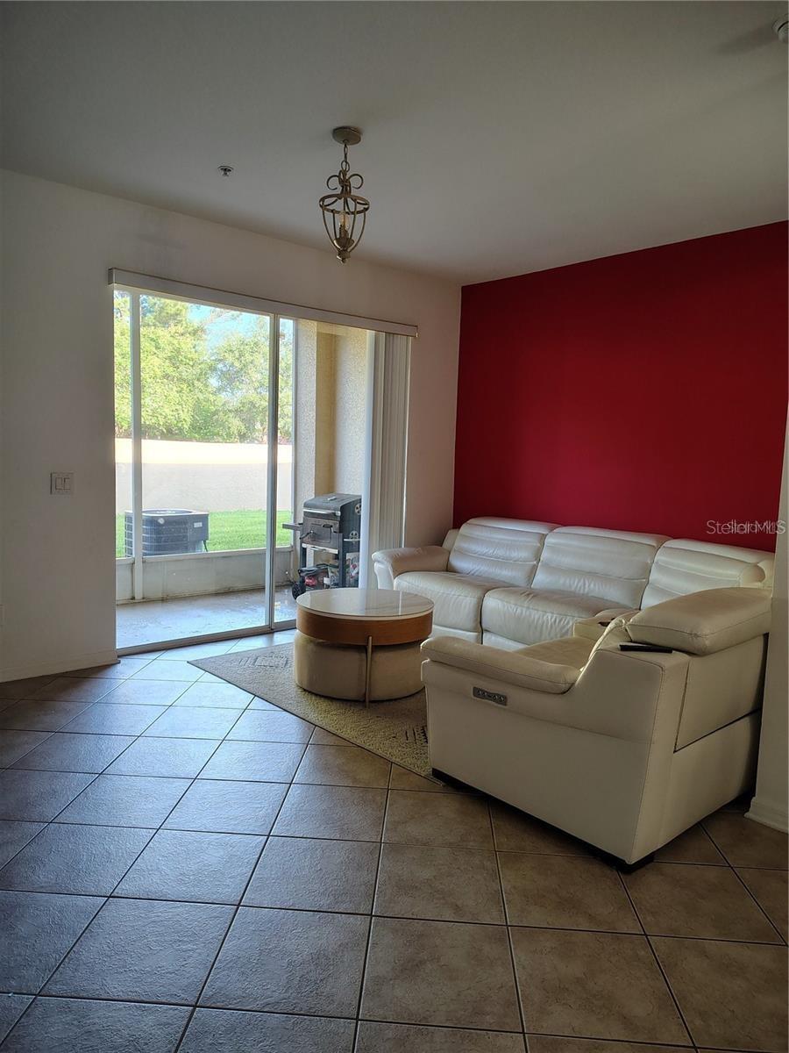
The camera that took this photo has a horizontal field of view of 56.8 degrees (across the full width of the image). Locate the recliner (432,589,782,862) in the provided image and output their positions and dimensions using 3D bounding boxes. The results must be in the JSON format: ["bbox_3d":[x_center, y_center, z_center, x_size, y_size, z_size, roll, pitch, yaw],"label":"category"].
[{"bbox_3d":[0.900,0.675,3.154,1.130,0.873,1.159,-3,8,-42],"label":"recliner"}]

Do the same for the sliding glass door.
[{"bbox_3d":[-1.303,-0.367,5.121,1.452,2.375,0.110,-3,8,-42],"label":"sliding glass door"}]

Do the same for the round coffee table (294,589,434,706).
[{"bbox_3d":[-0.179,0.688,4.325,0.812,0.501,0.812,2,6,0],"label":"round coffee table"}]

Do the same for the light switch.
[{"bbox_3d":[-1.946,-0.249,4.267,0.122,0.120,0.014,-3,8,-42],"label":"light switch"}]

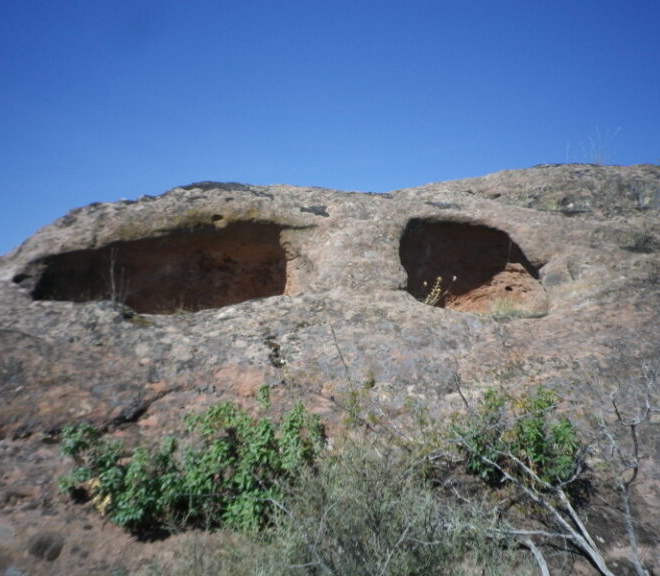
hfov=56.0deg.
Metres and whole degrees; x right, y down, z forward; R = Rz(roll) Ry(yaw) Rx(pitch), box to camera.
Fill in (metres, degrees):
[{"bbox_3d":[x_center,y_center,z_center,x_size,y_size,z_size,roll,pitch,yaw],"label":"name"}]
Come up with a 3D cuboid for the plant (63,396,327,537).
[{"bbox_3d":[-1.003,1.257,4.500,1.820,0.900,0.850,0,-6,0],"label":"plant"}]

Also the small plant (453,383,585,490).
[{"bbox_3d":[1.419,1.116,4.700,0.920,0.720,0.700,0,-6,0],"label":"small plant"}]

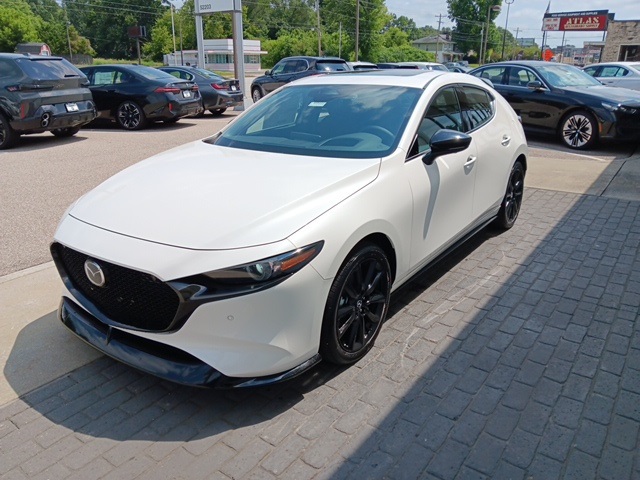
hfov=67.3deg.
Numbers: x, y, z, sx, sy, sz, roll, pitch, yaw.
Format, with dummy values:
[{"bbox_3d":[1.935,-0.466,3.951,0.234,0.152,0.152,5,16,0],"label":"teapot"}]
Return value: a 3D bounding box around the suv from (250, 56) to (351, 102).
[{"bbox_3d":[-0.880,-6.380,19.300,1.970,1.740,4.880,-16,25,-37],"label":"suv"}]

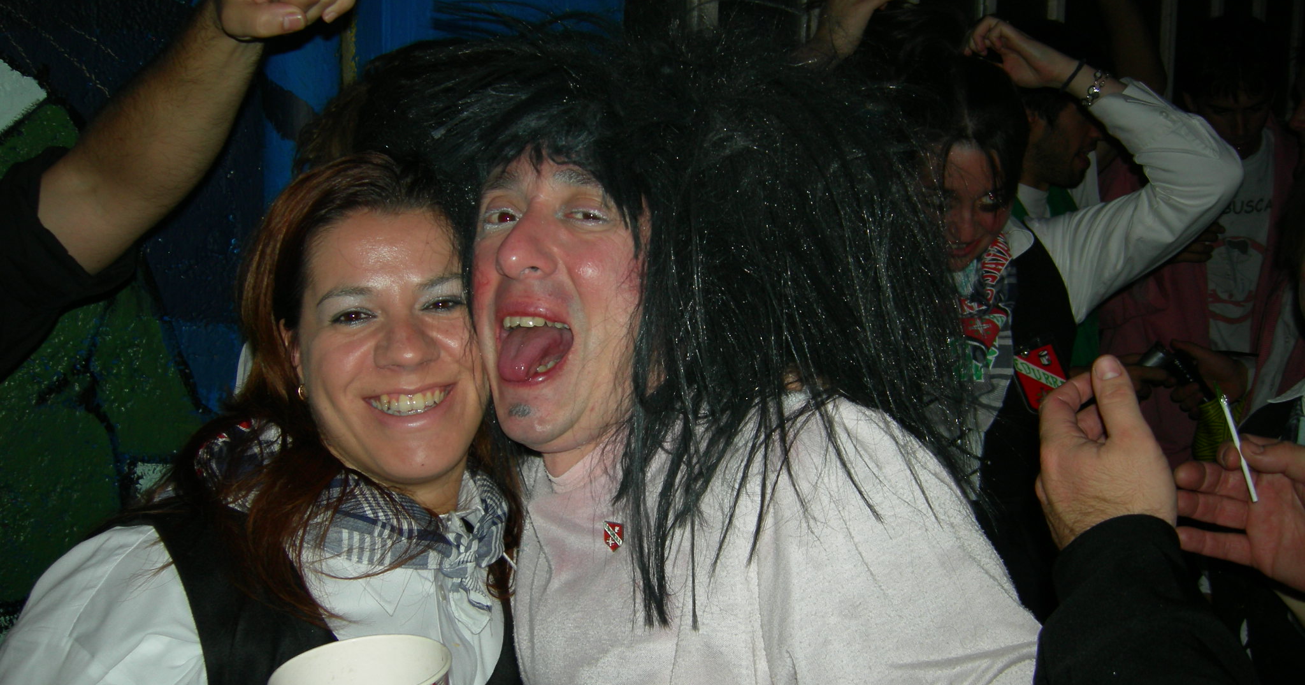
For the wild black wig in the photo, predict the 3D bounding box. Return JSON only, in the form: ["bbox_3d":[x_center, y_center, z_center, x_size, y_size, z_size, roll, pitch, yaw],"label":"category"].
[{"bbox_3d":[0.018,-0.032,0.980,0.430,0.420,0.320,3,7,21],"label":"wild black wig"}]

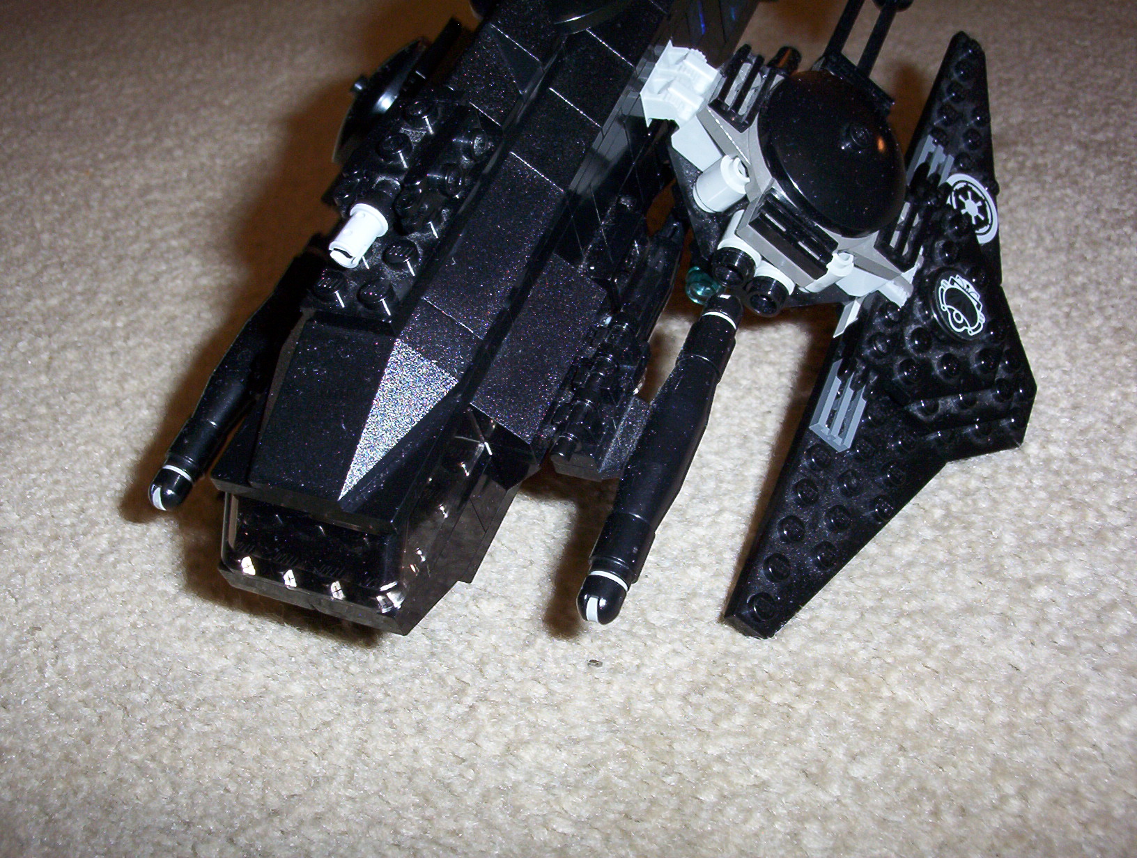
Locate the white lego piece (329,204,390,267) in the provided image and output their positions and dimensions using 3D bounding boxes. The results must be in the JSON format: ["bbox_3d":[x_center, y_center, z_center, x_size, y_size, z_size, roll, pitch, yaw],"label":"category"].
[{"bbox_3d":[-0.032,-0.030,0.197,0.006,0.006,0.009,13,58,24],"label":"white lego piece"}]

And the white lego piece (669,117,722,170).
[{"bbox_3d":[0.027,-0.053,0.232,0.010,0.013,0.008,-31,27,55],"label":"white lego piece"}]

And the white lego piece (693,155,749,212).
[{"bbox_3d":[0.028,-0.044,0.229,0.011,0.008,0.008,-31,27,55],"label":"white lego piece"}]

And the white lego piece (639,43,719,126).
[{"bbox_3d":[0.022,-0.064,0.235,0.012,0.009,0.016,12,56,23],"label":"white lego piece"}]

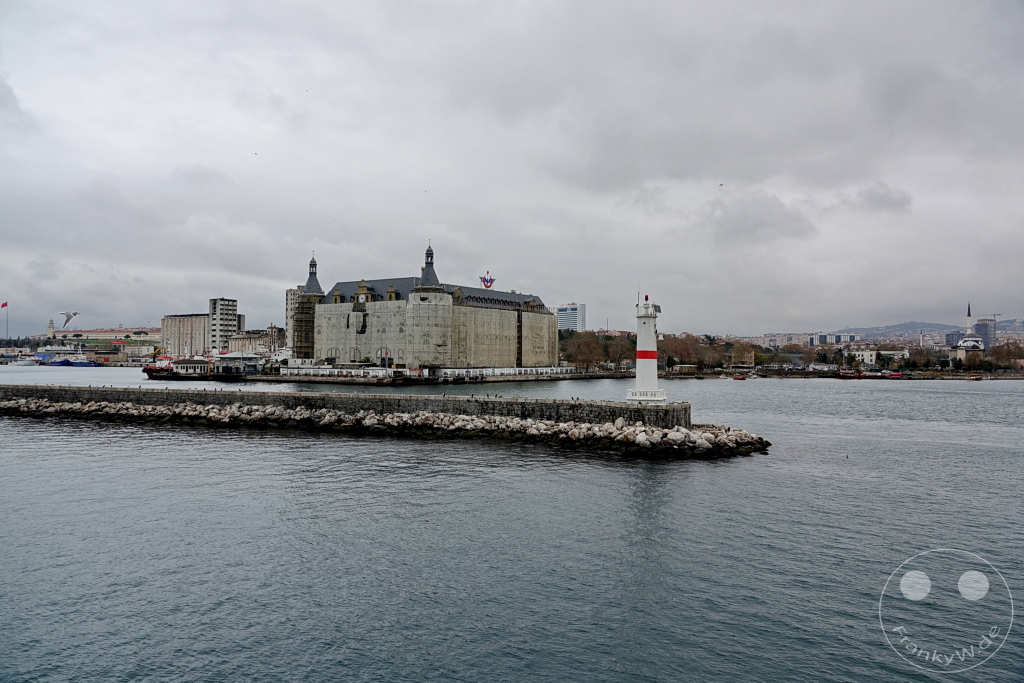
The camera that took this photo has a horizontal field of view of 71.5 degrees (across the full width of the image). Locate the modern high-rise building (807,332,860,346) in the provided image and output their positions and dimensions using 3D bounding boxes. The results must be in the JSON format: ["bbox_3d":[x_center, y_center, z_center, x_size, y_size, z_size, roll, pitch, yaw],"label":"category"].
[{"bbox_3d":[578.628,-2.160,1280.000,97.000,26.000,21.000,0,-1,-16],"label":"modern high-rise building"}]

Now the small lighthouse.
[{"bbox_3d":[15.208,0.855,80.000,4.100,12.300,4.100,0,-1,16],"label":"small lighthouse"}]

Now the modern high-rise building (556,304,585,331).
[{"bbox_3d":[107.087,-39.595,1280.000,44.000,60.000,30.000,-1,-1,30],"label":"modern high-rise building"}]

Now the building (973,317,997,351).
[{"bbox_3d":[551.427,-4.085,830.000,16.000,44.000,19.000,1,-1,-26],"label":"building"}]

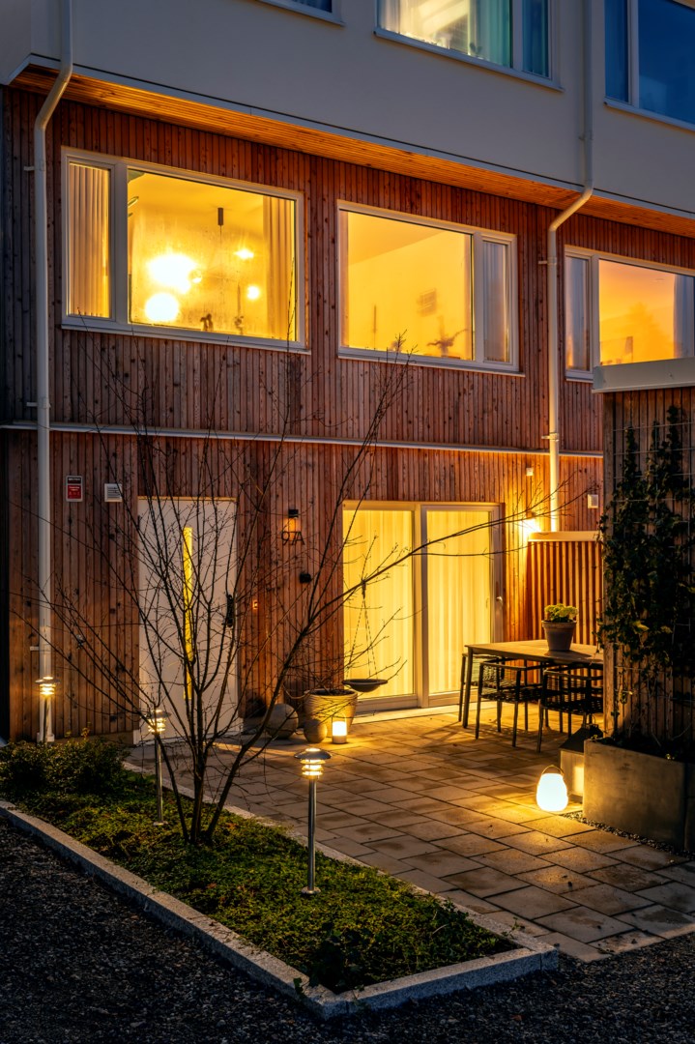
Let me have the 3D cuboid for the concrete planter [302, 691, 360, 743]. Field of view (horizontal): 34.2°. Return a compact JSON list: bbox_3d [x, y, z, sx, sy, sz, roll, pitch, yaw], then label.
[{"bbox_3d":[-0.144,1.681,9.900,0.468,0.375,0.468,0,-1,0],"label":"concrete planter"}]

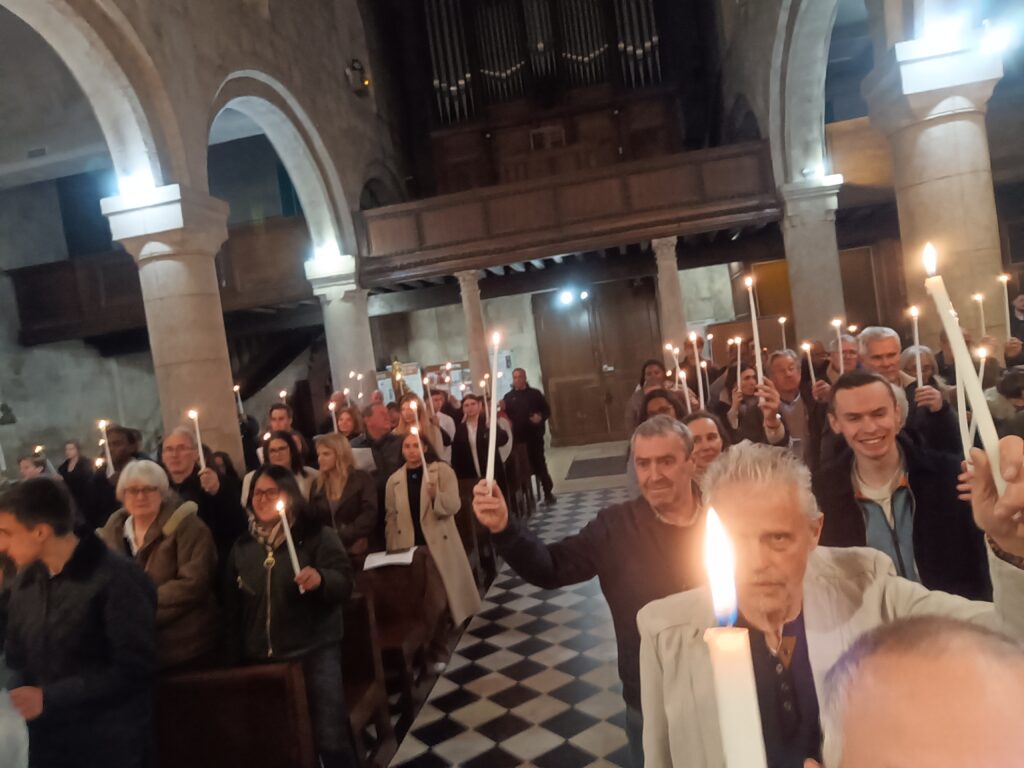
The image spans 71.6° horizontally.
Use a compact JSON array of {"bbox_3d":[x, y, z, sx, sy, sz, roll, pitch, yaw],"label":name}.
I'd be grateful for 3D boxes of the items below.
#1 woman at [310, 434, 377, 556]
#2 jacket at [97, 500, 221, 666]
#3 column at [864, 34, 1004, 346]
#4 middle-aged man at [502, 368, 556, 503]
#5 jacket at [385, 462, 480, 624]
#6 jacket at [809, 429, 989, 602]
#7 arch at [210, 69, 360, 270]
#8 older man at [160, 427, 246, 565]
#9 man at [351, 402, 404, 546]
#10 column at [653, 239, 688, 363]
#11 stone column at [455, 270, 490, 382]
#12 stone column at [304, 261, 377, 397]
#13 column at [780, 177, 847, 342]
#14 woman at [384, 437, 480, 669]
[{"bbox_3d":[-1.006,1.103,4.670,0.480,1.566,0.360,-8,2,18],"label":"woman"},{"bbox_3d":[-1.582,0.897,3.177,0.560,0.760,0.380,-8,1,8],"label":"jacket"},{"bbox_3d":[3.883,-0.866,6.180,0.820,4.000,0.820,-8,1,9],"label":"column"},{"bbox_3d":[0.309,0.678,9.423,0.580,1.792,0.400,-8,1,0],"label":"middle-aged man"},{"bbox_3d":[-0.569,1.073,4.777,0.560,1.060,0.400,-8,1,5],"label":"jacket"},{"bbox_3d":[1.067,0.474,1.930,0.580,0.720,0.360,-8,1,25],"label":"jacket"},{"bbox_3d":[-3.442,-2.992,9.757,0.680,2.120,4.250,-8,1,9],"label":"arch"},{"bbox_3d":[-1.639,1.103,3.803,0.560,1.770,0.450,-8,1,-7],"label":"older man"},{"bbox_3d":[-0.958,1.000,5.572,0.540,1.708,0.380,-8,2,14],"label":"man"},{"bbox_3d":[2.665,-0.596,11.508,0.440,3.540,0.440,-8,1,9],"label":"column"},{"bbox_3d":[-0.519,-0.154,12.040,0.440,3.540,0.440,-8,1,9],"label":"stone column"},{"bbox_3d":[-2.656,-0.011,12.127,0.880,4.090,0.880,-8,1,9],"label":"stone column"},{"bbox_3d":[4.763,-1.043,10.904,0.880,4.090,0.880,-8,1,9],"label":"column"},{"bbox_3d":[-0.573,1.096,4.799,0.560,1.590,0.420,-8,1,5],"label":"woman"}]

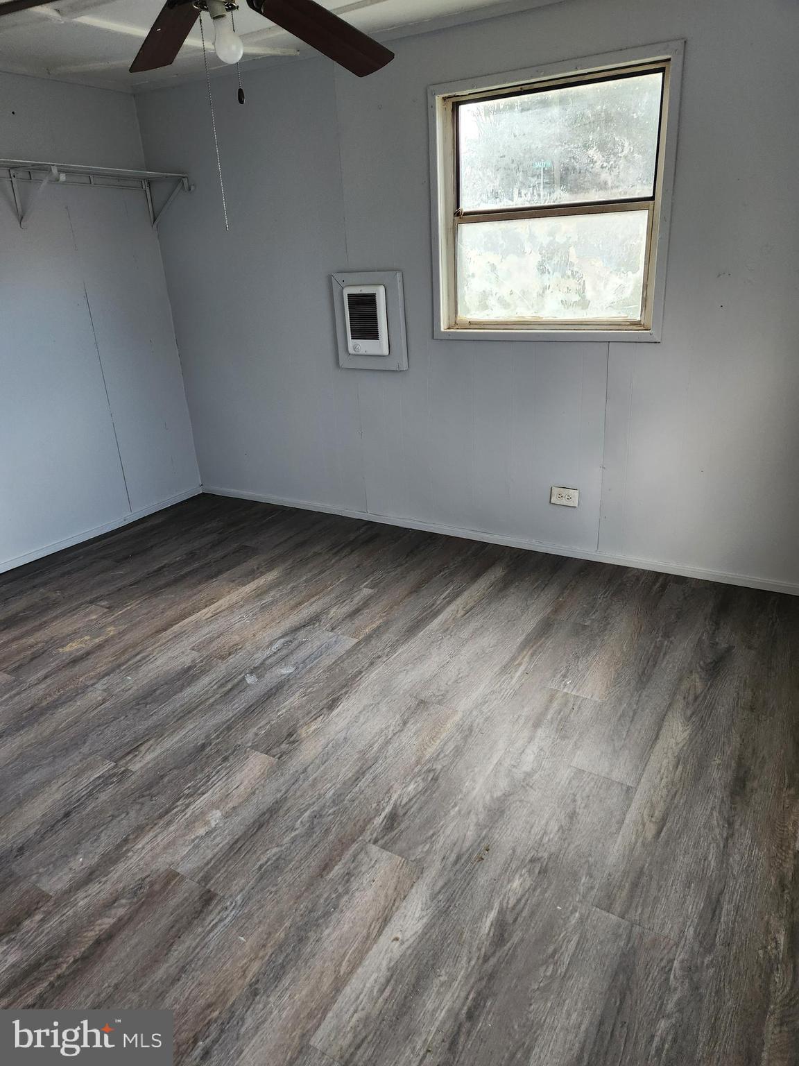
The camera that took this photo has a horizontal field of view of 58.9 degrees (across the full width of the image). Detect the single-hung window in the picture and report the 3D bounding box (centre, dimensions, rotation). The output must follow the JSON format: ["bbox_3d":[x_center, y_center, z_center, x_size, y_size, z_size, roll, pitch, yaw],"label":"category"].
[{"bbox_3d":[0.573,-1.260,2.782,0.971,0.971,0.100,10,25,29],"label":"single-hung window"}]

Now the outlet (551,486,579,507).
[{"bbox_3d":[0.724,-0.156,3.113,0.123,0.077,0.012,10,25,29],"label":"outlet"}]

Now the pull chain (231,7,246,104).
[{"bbox_3d":[-0.364,-1.074,1.599,0.014,0.184,0.014,10,25,29],"label":"pull chain"}]

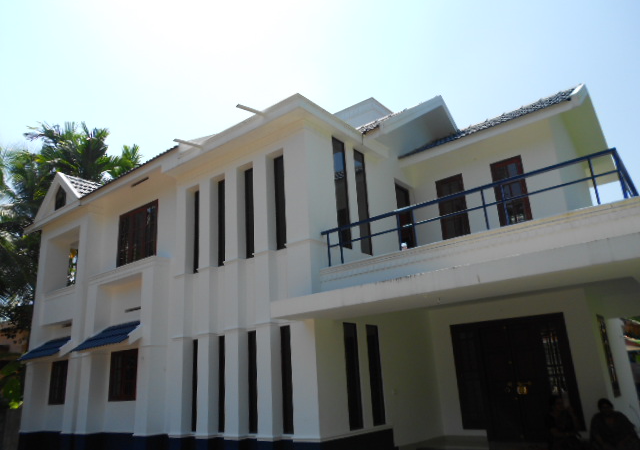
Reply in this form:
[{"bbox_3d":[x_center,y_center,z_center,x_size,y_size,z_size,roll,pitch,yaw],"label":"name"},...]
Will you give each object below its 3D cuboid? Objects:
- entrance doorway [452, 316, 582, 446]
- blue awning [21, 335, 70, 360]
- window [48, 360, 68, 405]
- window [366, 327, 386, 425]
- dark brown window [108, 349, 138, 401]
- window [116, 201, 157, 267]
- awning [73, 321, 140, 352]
[{"bbox_3d":[3.645,2.868,9.089,2.183,2.126,0.142,-16,-22,35],"label":"entrance doorway"},{"bbox_3d":[-6.801,3.108,12.184,1.881,0.547,0.769,-16,-22,35],"label":"blue awning"},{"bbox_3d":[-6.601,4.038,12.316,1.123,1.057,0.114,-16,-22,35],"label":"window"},{"bbox_3d":[0.920,2.543,8.207,0.097,1.619,0.359,-16,-22,35],"label":"window"},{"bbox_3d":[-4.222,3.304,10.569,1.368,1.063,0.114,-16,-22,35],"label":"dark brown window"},{"bbox_3d":[-4.340,0.254,11.485,1.642,1.391,0.114,-16,-22,35],"label":"window"},{"bbox_3d":[-4.491,2.396,10.468,1.938,0.581,0.798,-16,-22,35],"label":"awning"}]

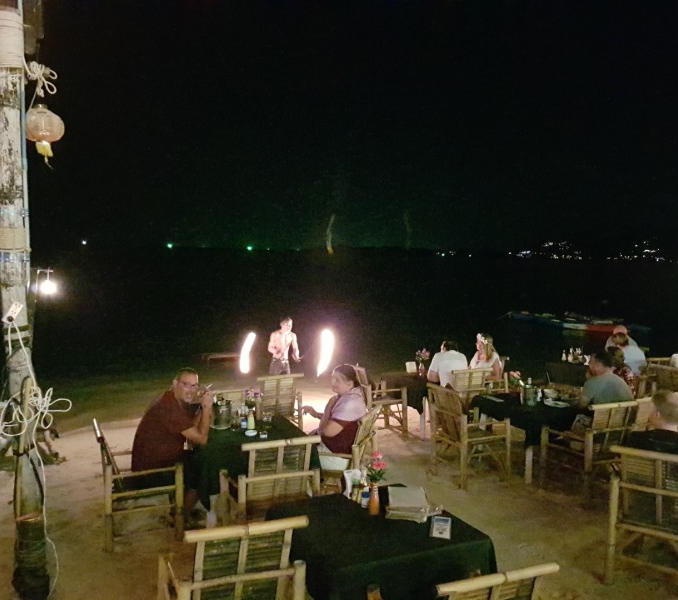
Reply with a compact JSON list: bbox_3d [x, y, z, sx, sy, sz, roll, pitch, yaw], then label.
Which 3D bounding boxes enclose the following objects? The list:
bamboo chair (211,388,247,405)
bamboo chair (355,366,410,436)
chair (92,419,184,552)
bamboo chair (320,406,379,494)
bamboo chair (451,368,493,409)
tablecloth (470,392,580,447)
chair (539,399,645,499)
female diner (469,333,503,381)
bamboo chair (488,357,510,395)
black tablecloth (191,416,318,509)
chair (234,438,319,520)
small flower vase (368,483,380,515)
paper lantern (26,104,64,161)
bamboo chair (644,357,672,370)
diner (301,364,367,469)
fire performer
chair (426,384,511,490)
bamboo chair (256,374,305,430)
[{"bbox_3d":[-1.174,1.415,6.393,0.570,0.900,0.630,0,4,-12],"label":"bamboo chair"},{"bbox_3d":[0.472,1.278,7.755,0.630,0.900,0.570,-1,4,-25],"label":"bamboo chair"},{"bbox_3d":[-1.642,1.440,4.864,0.600,0.935,0.590,0,5,-27],"label":"chair"},{"bbox_3d":[0.025,1.371,5.065,0.600,0.935,0.590,4,5,21],"label":"bamboo chair"},{"bbox_3d":[1.480,1.270,7.287,0.590,0.935,0.600,0,5,-21],"label":"bamboo chair"},{"bbox_3d":[1.952,1.182,5.973,0.870,0.400,0.800,-1,4,-25],"label":"tablecloth"},{"bbox_3d":[2.316,1.332,5.580,0.570,0.900,0.630,-1,4,-25],"label":"chair"},{"bbox_3d":[2.065,1.083,8.493,0.750,1.240,0.500,-1,4,-28],"label":"female diner"},{"bbox_3d":[1.990,1.250,8.423,0.600,0.935,0.590,-1,5,-30],"label":"bamboo chair"},{"bbox_3d":[-0.780,1.327,5.121,0.890,0.480,0.940,0,5,-21],"label":"black tablecloth"},{"bbox_3d":[-0.473,1.352,4.152,0.570,0.900,0.630,-1,4,-25],"label":"chair"},{"bbox_3d":[0.187,1.049,3.173,0.066,0.180,0.066,2,4,0],"label":"small flower vase"},{"bbox_3d":[-1.666,-0.942,3.400,0.240,0.320,0.240,-1,4,-27],"label":"paper lantern"},{"bbox_3d":[4.417,1.256,8.197,0.590,0.935,0.600,0,5,-27],"label":"bamboo chair"},{"bbox_3d":[-0.083,1.165,4.924,0.780,1.260,0.500,2,4,14],"label":"diner"},{"bbox_3d":[-0.857,1.077,9.450,0.540,1.660,0.420,1,5,-11],"label":"fire performer"},{"bbox_3d":[1.277,1.293,5.906,0.600,0.935,0.590,0,5,-22],"label":"chair"},{"bbox_3d":[-0.659,1.320,6.898,0.570,0.900,0.630,0,4,-8],"label":"bamboo chair"}]

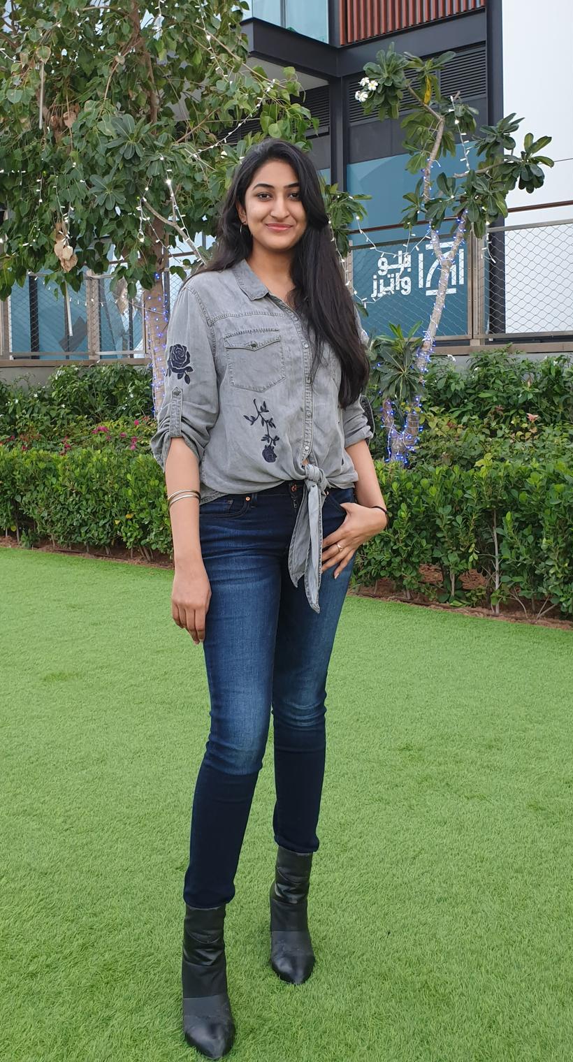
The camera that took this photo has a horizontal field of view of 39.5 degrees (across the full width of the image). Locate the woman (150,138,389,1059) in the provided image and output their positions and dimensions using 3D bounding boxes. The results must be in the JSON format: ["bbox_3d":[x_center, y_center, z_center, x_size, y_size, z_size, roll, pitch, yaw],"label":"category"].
[{"bbox_3d":[-0.030,0.105,1.645,0.500,1.740,0.420,-4,8,-20],"label":"woman"}]

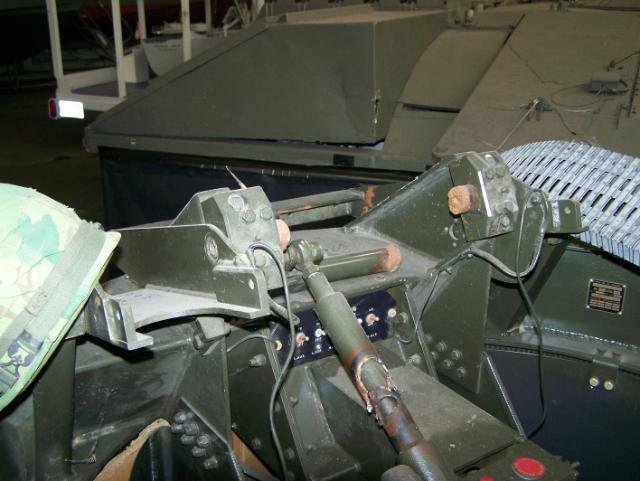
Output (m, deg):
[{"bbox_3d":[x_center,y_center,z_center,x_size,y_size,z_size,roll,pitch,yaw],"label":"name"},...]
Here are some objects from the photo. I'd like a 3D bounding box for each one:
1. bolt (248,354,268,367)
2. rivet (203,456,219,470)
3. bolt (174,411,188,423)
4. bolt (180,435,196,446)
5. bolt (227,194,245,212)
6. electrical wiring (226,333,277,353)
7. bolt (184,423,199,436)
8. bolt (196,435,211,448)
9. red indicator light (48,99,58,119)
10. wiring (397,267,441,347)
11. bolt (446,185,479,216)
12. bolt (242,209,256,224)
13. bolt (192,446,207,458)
[{"bbox_3d":[-0.113,0.219,1.280,0.026,0.020,0.020,-11,23,-31],"label":"bolt"},{"bbox_3d":[-0.156,0.317,1.000,0.016,0.017,0.017,-12,21,-32],"label":"rivet"},{"bbox_3d":[-0.248,0.316,1.260,0.017,0.019,0.019,-11,23,-31],"label":"bolt"},{"bbox_3d":[-0.196,0.299,1.050,0.016,0.016,0.016,-12,21,-32],"label":"bolt"},{"bbox_3d":[-0.131,-0.057,1.090,0.025,0.025,0.012,-11,-12,-31],"label":"bolt"},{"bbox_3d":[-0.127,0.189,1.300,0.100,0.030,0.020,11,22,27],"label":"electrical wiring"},{"bbox_3d":[-0.188,0.277,1.030,0.016,0.018,0.018,-12,21,-32],"label":"bolt"},{"bbox_3d":[-0.199,0.342,1.200,0.017,0.021,0.021,-11,23,-31],"label":"bolt"},{"bbox_3d":[-2.464,-1.218,6.500,0.125,0.180,0.060,10,21,28],"label":"red indicator light"},{"bbox_3d":[0.157,0.105,1.120,0.040,0.145,0.085,-12,21,-32],"label":"wiring"},{"bbox_3d":[0.200,-0.056,0.985,0.026,0.039,0.039,-12,21,-32],"label":"bolt"},{"bbox_3d":[-0.109,-0.037,1.090,0.019,0.019,0.011,-11,-12,-31],"label":"bolt"},{"bbox_3d":[-0.209,0.367,1.220,0.018,0.019,0.019,-11,23,-31],"label":"bolt"}]

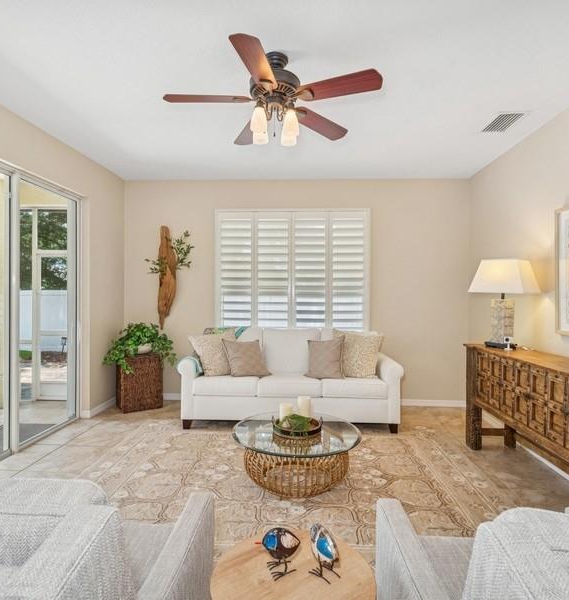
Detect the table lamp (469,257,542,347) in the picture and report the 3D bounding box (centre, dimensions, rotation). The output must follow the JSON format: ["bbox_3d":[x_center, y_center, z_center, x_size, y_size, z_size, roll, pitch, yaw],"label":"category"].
[{"bbox_3d":[1.846,0.038,3.179,0.280,0.770,0.480,0,1,-30],"label":"table lamp"}]

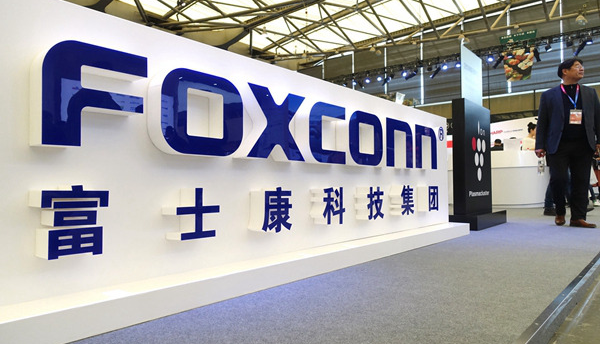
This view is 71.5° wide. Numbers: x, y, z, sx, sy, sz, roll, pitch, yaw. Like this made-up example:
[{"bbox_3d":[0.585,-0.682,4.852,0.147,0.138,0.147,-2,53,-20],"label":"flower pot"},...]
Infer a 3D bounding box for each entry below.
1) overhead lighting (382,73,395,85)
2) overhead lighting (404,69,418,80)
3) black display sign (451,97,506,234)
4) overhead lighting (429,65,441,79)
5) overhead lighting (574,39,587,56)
[{"bbox_3d":[4.159,-4.394,19.577,0.650,0.330,0.300,-44,24,-30],"label":"overhead lighting"},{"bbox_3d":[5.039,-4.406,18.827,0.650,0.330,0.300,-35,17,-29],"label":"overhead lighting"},{"bbox_3d":[1.831,-0.070,4.383,0.360,1.250,1.030,-2,-2,40],"label":"black display sign"},{"bbox_3d":[5.854,-4.374,18.131,0.270,0.300,0.650,-2,37,51],"label":"overhead lighting"},{"bbox_3d":[9.889,-4.389,14.687,0.650,0.300,0.270,-39,16,-24],"label":"overhead lighting"}]

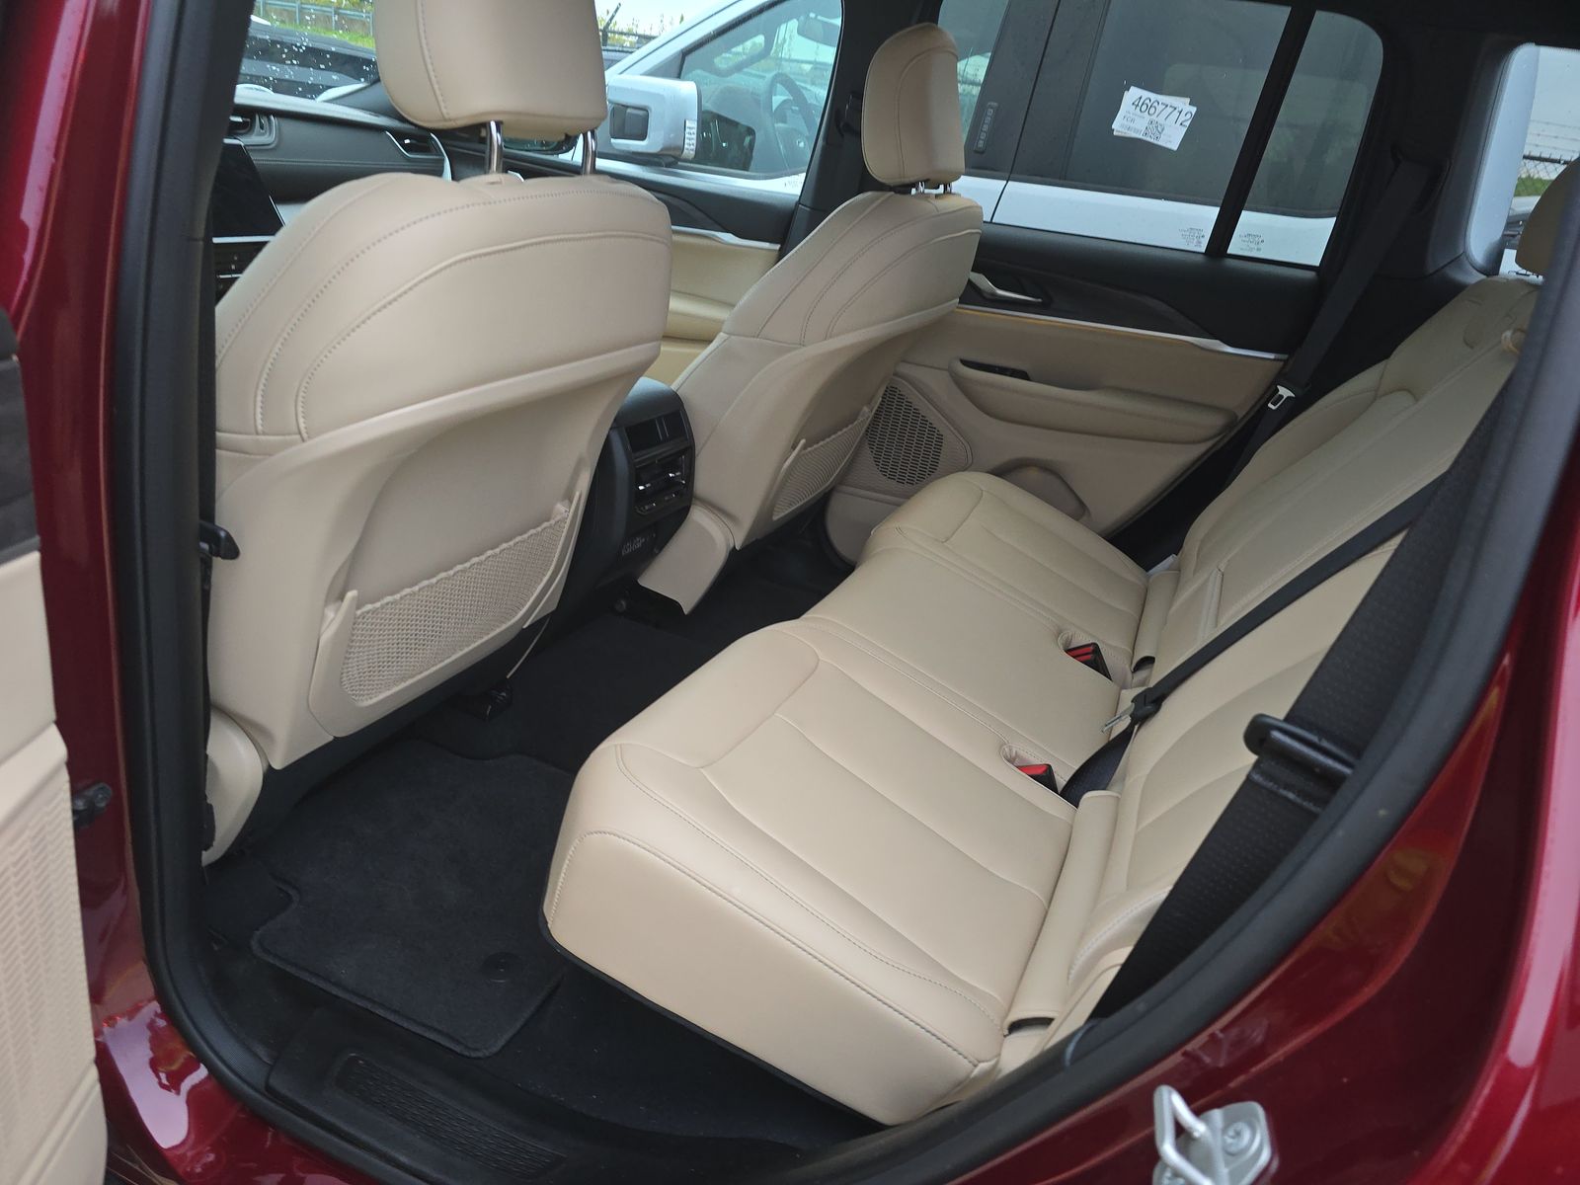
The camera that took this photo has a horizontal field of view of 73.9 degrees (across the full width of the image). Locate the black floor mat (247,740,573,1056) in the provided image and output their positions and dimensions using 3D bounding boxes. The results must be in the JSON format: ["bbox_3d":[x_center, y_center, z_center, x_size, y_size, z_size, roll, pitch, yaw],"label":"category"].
[{"bbox_3d":[-0.450,0.353,1.409,0.490,0.025,0.490,14,25,20],"label":"black floor mat"}]

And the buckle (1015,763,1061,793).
[{"bbox_3d":[0.320,0.245,1.340,0.048,0.066,0.030,-10,23,28],"label":"buckle"}]

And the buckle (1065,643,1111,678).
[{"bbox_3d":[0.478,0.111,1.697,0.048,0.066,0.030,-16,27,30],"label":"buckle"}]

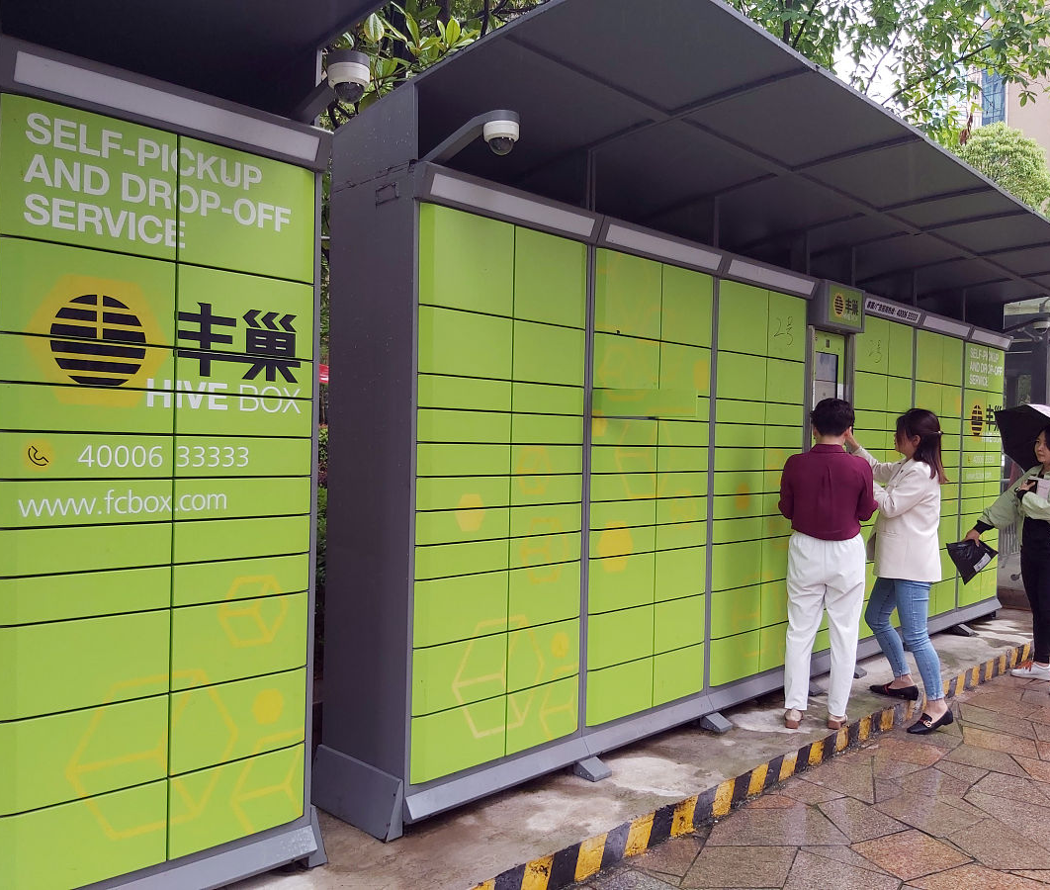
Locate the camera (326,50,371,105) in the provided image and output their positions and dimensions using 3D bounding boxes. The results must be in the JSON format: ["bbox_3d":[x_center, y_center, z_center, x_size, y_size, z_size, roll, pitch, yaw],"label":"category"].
[{"bbox_3d":[-0.473,-0.987,2.397,0.115,0.125,0.115,1,0,0],"label":"camera"}]

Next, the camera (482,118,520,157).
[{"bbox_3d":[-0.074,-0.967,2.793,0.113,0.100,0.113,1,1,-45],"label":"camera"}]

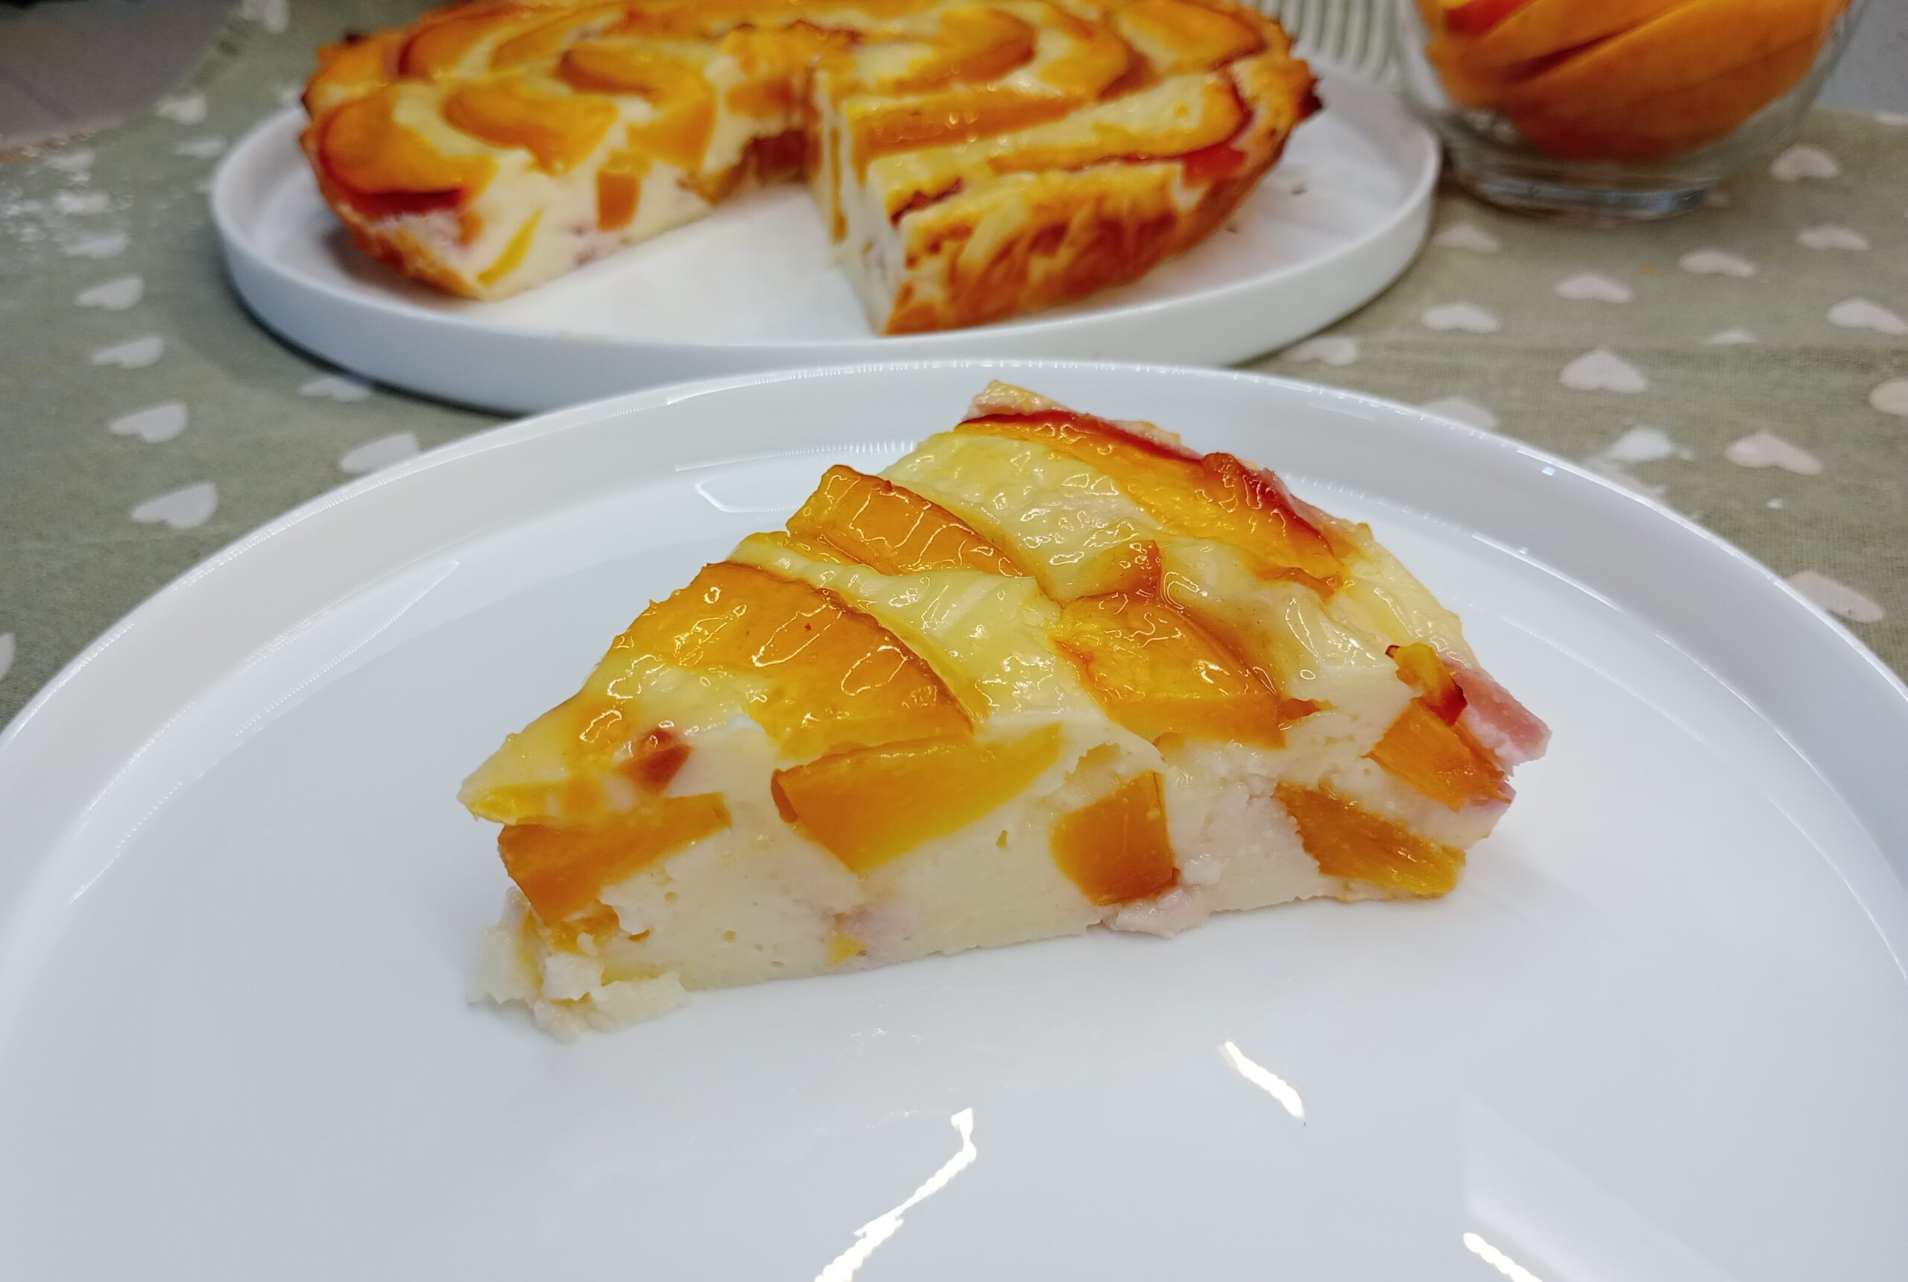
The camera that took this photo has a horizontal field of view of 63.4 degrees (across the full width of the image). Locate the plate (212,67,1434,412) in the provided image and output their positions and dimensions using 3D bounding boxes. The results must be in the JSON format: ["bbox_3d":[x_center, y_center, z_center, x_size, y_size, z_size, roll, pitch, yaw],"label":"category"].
[{"bbox_3d":[-0.029,-0.119,0.377,0.280,0.018,0.280,-1,33,1],"label":"plate"}]

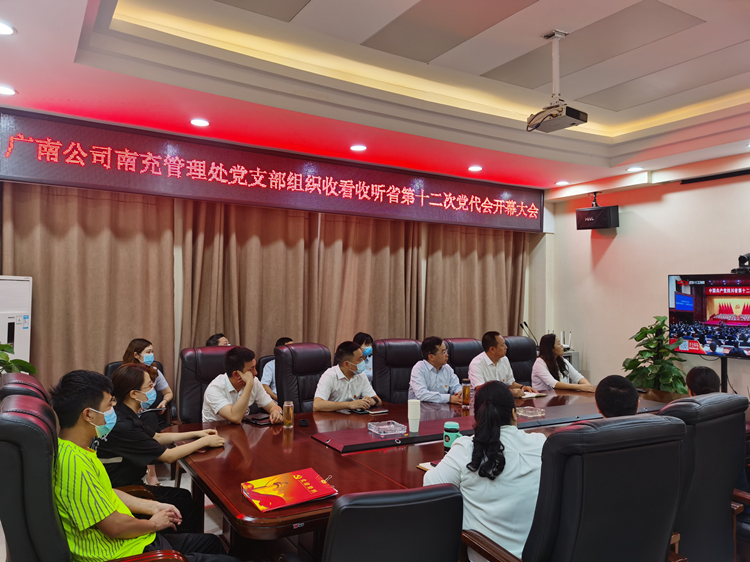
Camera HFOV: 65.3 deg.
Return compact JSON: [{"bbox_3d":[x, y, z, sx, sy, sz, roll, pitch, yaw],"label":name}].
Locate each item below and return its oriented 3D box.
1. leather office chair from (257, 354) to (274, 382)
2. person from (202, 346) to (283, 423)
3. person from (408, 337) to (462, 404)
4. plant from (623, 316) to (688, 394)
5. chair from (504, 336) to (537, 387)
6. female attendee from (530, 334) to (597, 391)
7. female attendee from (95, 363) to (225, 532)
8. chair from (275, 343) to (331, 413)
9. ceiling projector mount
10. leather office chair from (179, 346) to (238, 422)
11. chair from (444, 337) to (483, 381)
[{"bbox_3d":[-0.710,1.194,5.280,0.570,1.000,0.600,1,-2,-31],"label":"leather office chair"},{"bbox_3d":[-0.900,1.032,3.800,0.530,1.210,0.760,1,-2,-32],"label":"person"},{"bbox_3d":[0.460,1.051,4.500,0.520,1.230,0.750,1,-2,-32],"label":"person"},{"bbox_3d":[2.620,1.008,5.470,0.580,1.380,0.580,1,-2,-31],"label":"plant"},{"bbox_3d":[1.390,1.098,5.150,0.620,1.180,0.700,1,-2,-28],"label":"chair"},{"bbox_3d":[1.570,1.070,4.920,0.480,1.220,0.750,2,-3,-42],"label":"female attendee"},{"bbox_3d":[-1.090,1.007,2.930,0.700,1.200,0.480,1,-2,-32],"label":"female attendee"},{"bbox_3d":[-0.410,1.071,4.340,0.620,1.180,0.700,1,-2,-36],"label":"chair"},{"bbox_3d":[1.269,-1.415,4.102,0.290,0.700,0.330,1,-2,-34],"label":"ceiling projector mount"},{"bbox_3d":[-1.050,1.059,3.980,0.620,1.180,0.700,1,-2,-30],"label":"leather office chair"},{"bbox_3d":[0.870,1.091,4.930,0.620,1.180,0.700,1,-2,-30],"label":"chair"}]

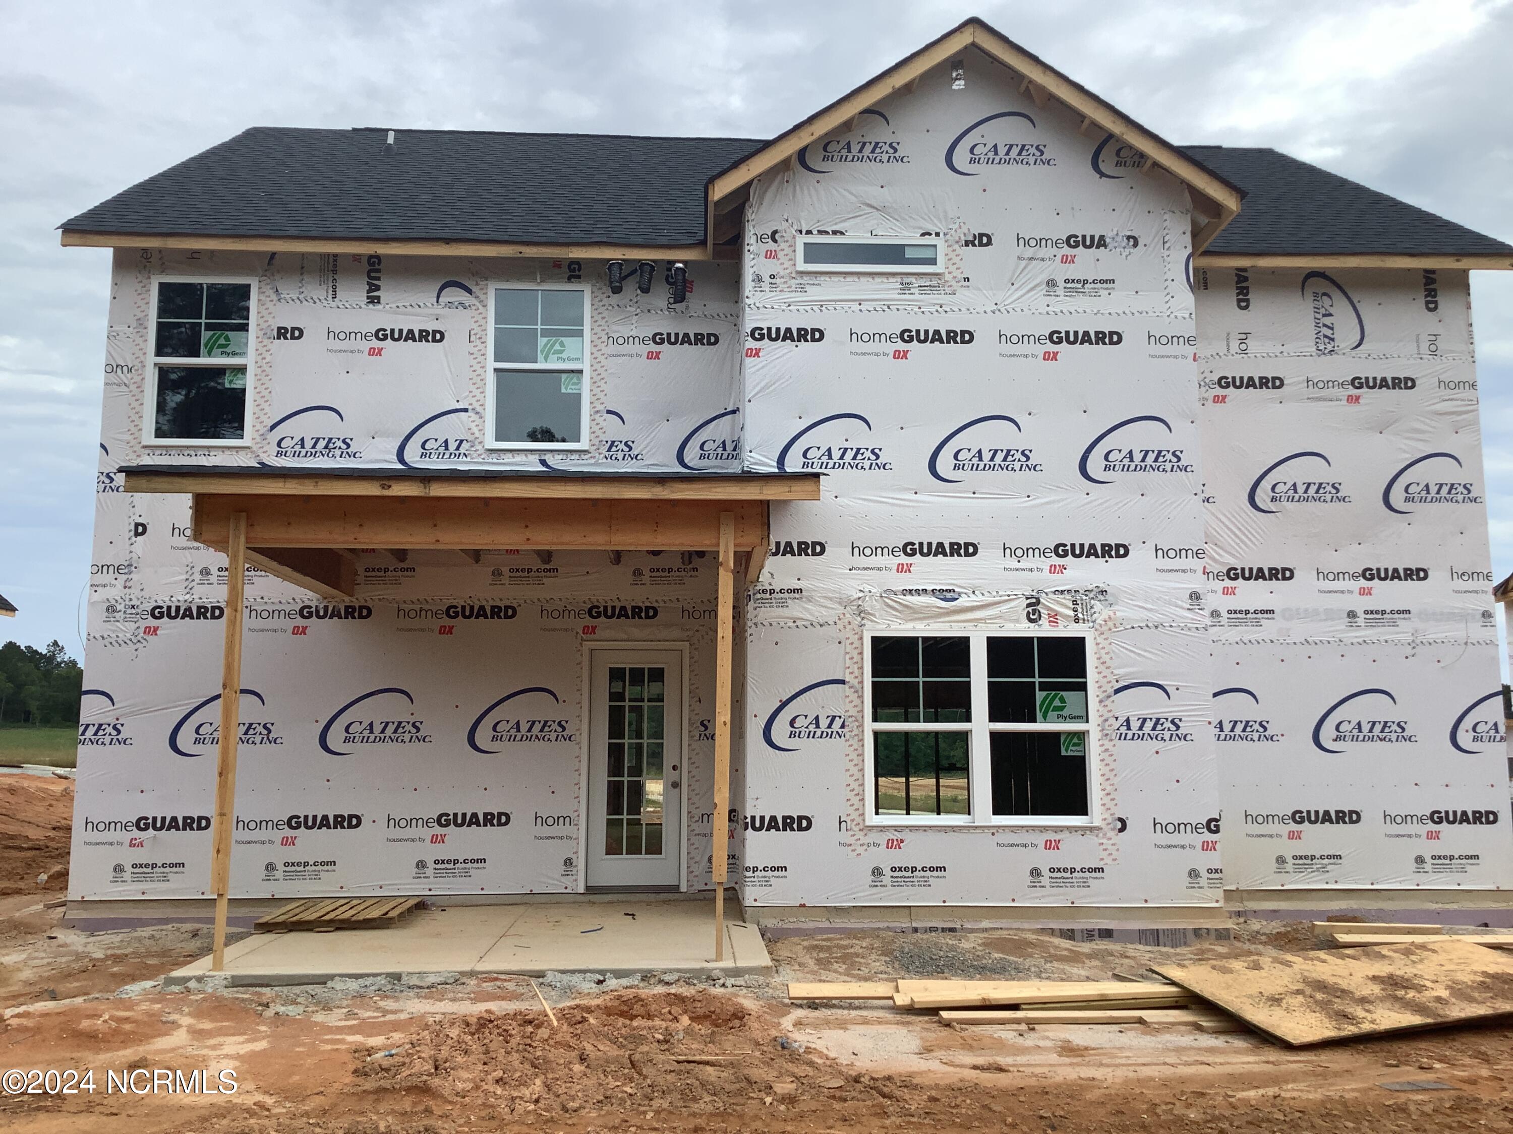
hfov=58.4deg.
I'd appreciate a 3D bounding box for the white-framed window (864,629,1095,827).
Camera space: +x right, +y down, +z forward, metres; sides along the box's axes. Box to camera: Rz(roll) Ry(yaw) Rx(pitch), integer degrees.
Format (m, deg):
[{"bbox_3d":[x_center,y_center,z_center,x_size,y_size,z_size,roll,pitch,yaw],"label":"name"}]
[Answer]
[{"bbox_3d":[1.778,1.278,10.755,1.839,1.530,0.100,0,-7,-3],"label":"white-framed window"}]

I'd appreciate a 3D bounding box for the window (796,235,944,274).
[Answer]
[{"bbox_3d":[0.945,-2.570,11.196,1.226,0.307,0.100,0,-7,-3],"label":"window"}]

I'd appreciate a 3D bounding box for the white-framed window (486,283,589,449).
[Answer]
[{"bbox_3d":[-1.941,-1.785,12.102,0.918,1.530,0.100,0,-7,-3],"label":"white-framed window"}]

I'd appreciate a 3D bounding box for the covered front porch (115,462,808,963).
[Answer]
[{"bbox_3d":[-1.844,0.911,10.037,4.324,3.550,3.400,0,-7,-3],"label":"covered front porch"}]

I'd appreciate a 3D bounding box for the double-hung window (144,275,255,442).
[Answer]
[{"bbox_3d":[-4.874,-1.802,11.927,0.918,1.530,0.100,0,-7,-3],"label":"double-hung window"}]

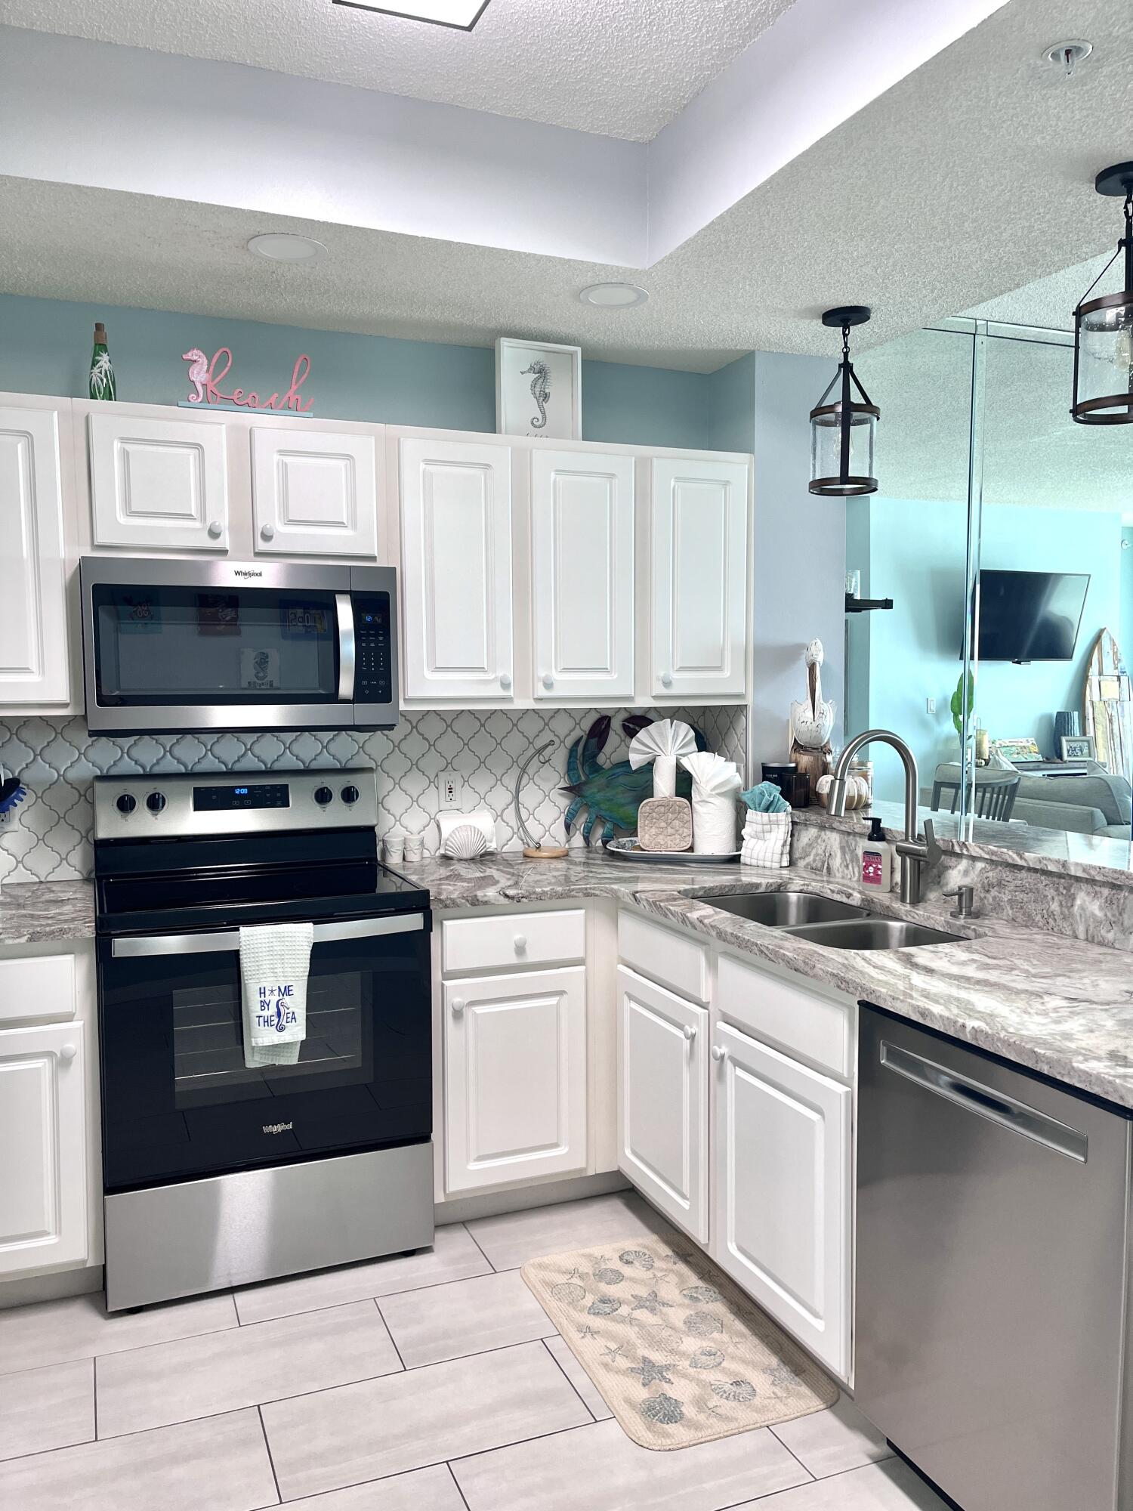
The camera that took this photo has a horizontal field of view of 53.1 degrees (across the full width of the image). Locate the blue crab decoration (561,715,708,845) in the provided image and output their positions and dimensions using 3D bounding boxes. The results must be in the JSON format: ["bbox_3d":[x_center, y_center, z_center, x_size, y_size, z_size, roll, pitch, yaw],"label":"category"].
[{"bbox_3d":[0.242,0.087,3.725,0.545,0.440,0.060,-1,3,-22],"label":"blue crab decoration"}]

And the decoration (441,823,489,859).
[{"bbox_3d":[-0.304,0.264,3.448,0.138,0.110,0.050,-1,4,-17],"label":"decoration"}]

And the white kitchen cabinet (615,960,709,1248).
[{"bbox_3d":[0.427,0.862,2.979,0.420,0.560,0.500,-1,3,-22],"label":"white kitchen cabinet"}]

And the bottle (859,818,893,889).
[{"bbox_3d":[0.805,0.254,2.946,0.058,0.187,0.070,-3,5,-39],"label":"bottle"}]

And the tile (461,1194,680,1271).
[{"bbox_3d":[0.036,1.264,3.038,0.570,0.010,0.306,-1,3,-22],"label":"tile"}]

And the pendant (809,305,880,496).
[{"bbox_3d":[0.757,-0.959,3.072,0.188,0.480,0.188,0,4,0],"label":"pendant"}]

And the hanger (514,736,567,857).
[{"bbox_3d":[-0.078,0.132,3.572,0.178,0.365,0.140,-1,3,-7],"label":"hanger"}]

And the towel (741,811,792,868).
[{"bbox_3d":[0.585,0.244,3.307,0.130,0.160,0.095,1,3,29],"label":"towel"}]

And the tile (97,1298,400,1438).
[{"bbox_3d":[-0.674,1.299,2.417,0.605,0.010,0.306,-1,3,-22],"label":"tile"}]

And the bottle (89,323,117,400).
[{"bbox_3d":[-1.186,-0.984,2.893,0.067,0.242,0.067,-2,4,-22],"label":"bottle"}]

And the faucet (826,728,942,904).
[{"bbox_3d":[0.741,0.149,2.647,0.262,0.415,0.150,-1,3,-22],"label":"faucet"}]

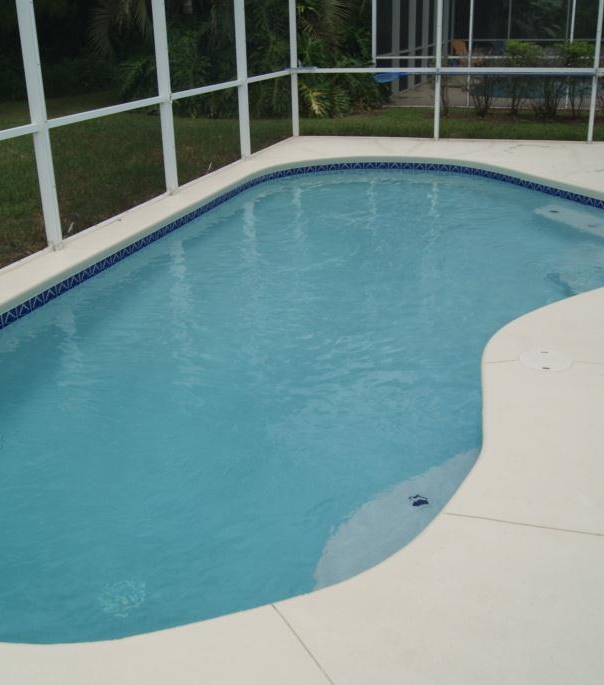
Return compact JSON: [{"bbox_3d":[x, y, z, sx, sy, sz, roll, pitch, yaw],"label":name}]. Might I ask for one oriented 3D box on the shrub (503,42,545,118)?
[{"bbox_3d":[4.077,-4.838,14.086,0.720,1.305,0.720,6,24,16],"label":"shrub"}]

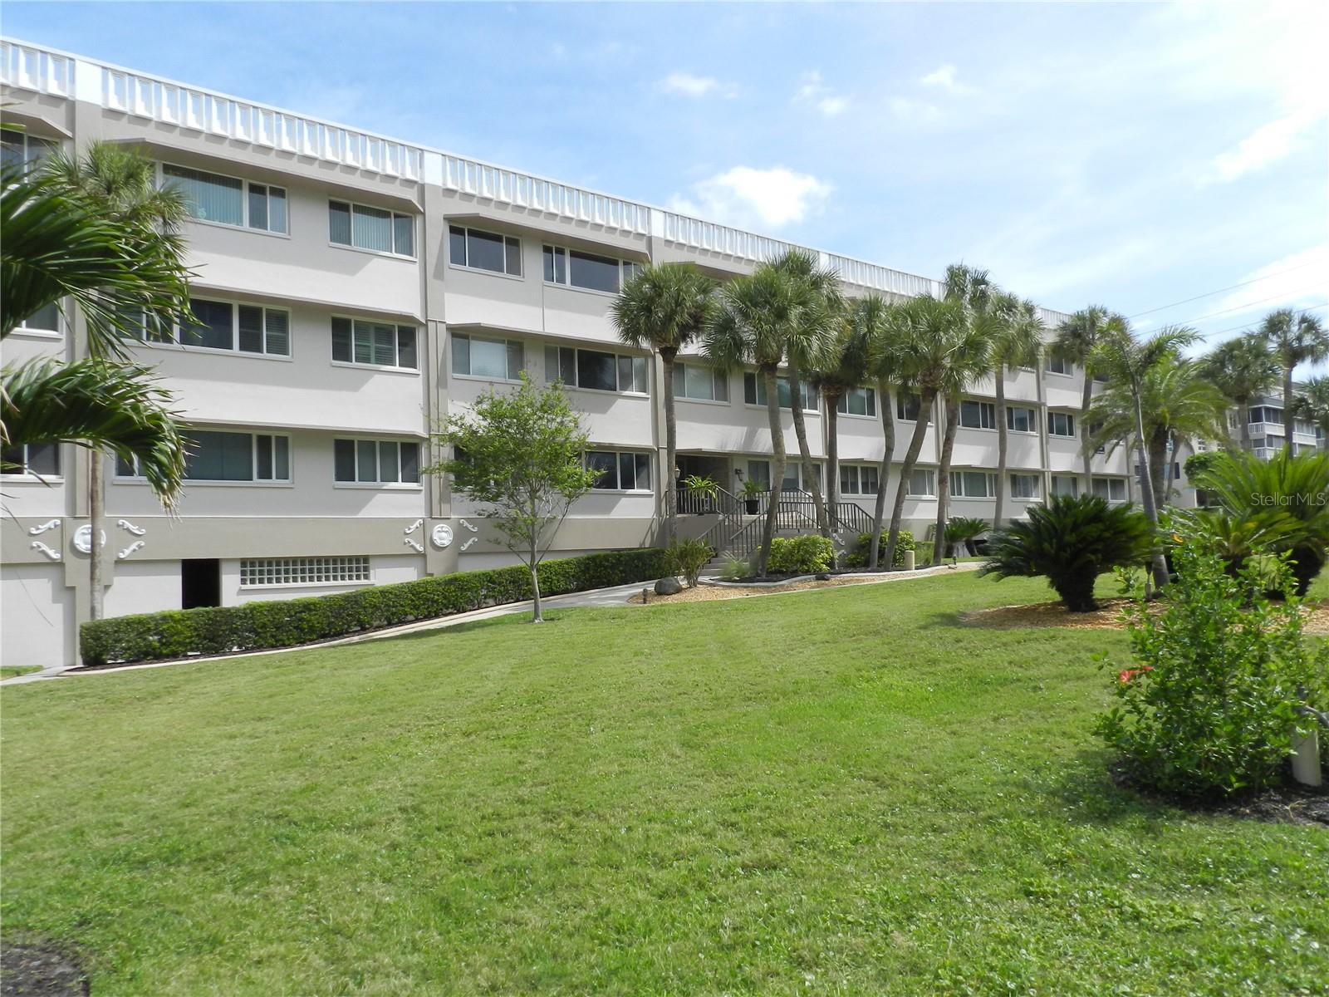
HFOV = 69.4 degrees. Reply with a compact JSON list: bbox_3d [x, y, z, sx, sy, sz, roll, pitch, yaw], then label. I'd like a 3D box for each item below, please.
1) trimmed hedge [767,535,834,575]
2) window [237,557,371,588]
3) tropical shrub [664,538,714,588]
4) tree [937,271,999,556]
[{"bbox_3d":[3.973,1.657,28.143,2.009,1.156,1.500,-2,-4,0],"label":"trimmed hedge"},{"bbox_3d":[-8.802,1.807,23.713,3.158,0.660,0.130,1,-4,-39],"label":"window"},{"bbox_3d":[0.679,1.751,26.140,1.329,1.383,1.250,-2,-4,0],"label":"tropical shrub"},{"bbox_3d":[10.055,-2.884,31.729,2.849,9.951,2.600,-2,-4,0],"label":"tree"}]

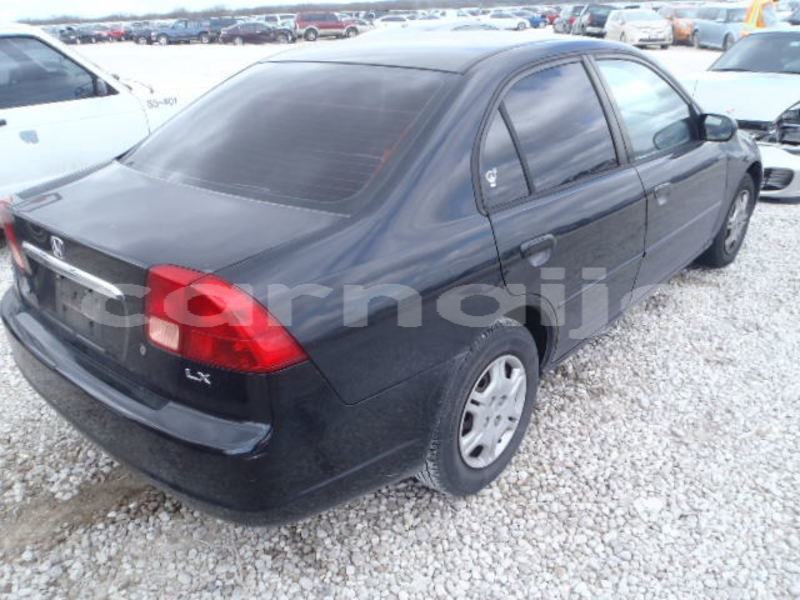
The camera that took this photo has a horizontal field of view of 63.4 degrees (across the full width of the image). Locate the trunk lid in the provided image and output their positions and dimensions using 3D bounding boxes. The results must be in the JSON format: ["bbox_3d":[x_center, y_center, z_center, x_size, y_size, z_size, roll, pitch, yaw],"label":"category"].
[{"bbox_3d":[-0.744,-0.108,1.915,1.330,0.430,0.510,18,30,37],"label":"trunk lid"}]

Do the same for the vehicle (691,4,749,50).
[{"bbox_3d":[11.758,-9.479,22.464,1.700,1.430,3.750,-2,24,1],"label":"vehicle"}]

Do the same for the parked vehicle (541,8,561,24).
[{"bbox_3d":[15.081,-28.440,65.276,4.400,1.460,1.770,7,26,20],"label":"parked vehicle"}]

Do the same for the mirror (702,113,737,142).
[{"bbox_3d":[1.447,-0.784,2.956,0.175,0.130,0.110,18,31,38],"label":"mirror"}]

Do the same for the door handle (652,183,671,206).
[{"bbox_3d":[1.122,-0.452,2.773,0.045,0.075,0.160,19,31,38],"label":"door handle"}]

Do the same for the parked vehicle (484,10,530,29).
[{"bbox_3d":[7.576,-21.081,48.978,4.550,1.440,1.780,-1,24,2],"label":"parked vehicle"}]

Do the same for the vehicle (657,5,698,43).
[{"bbox_3d":[12.573,-12.261,28.800,1.770,1.500,4.300,0,24,4],"label":"vehicle"}]

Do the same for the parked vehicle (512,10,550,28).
[{"bbox_3d":[11.152,-24.874,57.503,4.400,1.460,1.770,7,26,20],"label":"parked vehicle"}]

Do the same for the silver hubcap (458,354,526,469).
[{"bbox_3d":[0.277,0.357,2.173,0.130,0.390,0.390,18,31,38],"label":"silver hubcap"}]

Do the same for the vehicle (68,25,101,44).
[{"bbox_3d":[-27.372,-23.181,56.500,1.780,1.470,4.500,4,25,13],"label":"vehicle"}]

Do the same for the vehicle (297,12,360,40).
[{"bbox_3d":[-4.795,-18.787,44.363,4.800,1.820,1.860,-6,24,-9],"label":"vehicle"}]

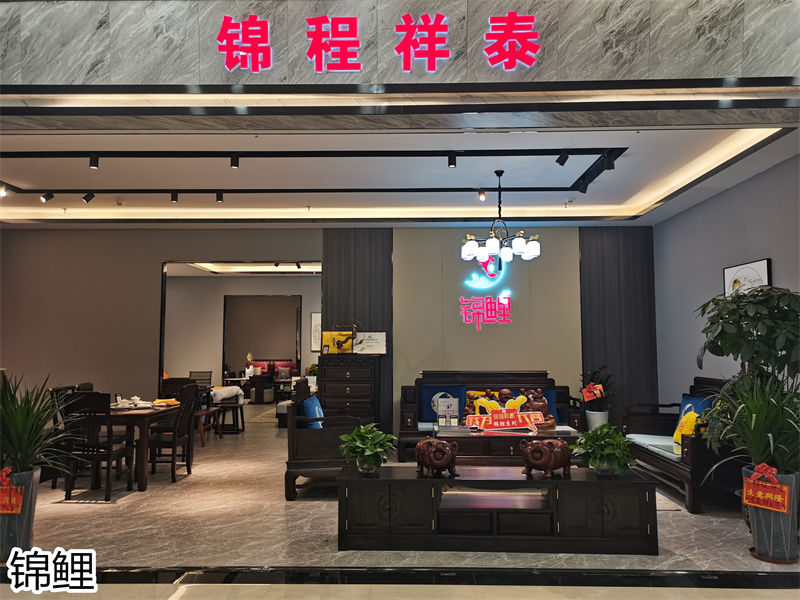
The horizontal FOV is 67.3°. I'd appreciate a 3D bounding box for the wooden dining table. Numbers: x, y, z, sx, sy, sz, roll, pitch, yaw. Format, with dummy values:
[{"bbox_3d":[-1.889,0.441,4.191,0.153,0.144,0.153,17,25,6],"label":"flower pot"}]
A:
[{"bbox_3d":[-2.910,1.568,6.625,0.840,0.760,1.400,0,-4,0],"label":"wooden dining table"}]

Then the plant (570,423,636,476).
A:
[{"bbox_3d":[1.539,1.131,4.545,0.480,0.400,0.450,0,-4,0],"label":"plant"}]

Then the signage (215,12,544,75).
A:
[{"bbox_3d":[-0.143,-1.666,3.890,2.100,0.410,0.060,0,-4,1],"label":"signage"}]

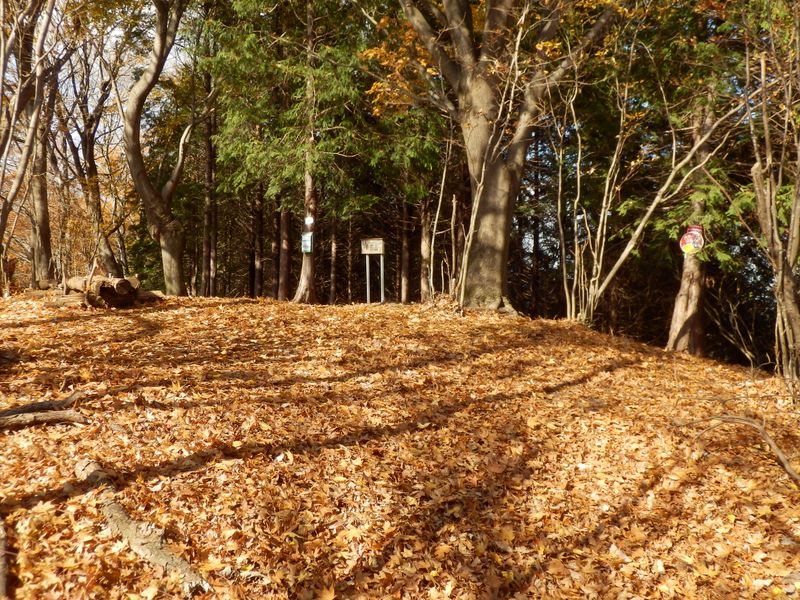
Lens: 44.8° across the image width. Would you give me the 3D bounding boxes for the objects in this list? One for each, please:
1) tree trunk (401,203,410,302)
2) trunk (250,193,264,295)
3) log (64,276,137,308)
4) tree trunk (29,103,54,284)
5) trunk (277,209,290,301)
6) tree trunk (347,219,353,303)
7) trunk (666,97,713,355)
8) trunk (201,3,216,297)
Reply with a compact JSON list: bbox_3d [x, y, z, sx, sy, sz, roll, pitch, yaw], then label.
[{"bbox_3d":[0.107,-0.939,18.800,0.180,1.976,0.180,0,0,0],"label":"tree trunk"},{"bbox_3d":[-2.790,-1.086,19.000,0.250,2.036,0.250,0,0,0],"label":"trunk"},{"bbox_3d":[-4.413,-0.110,14.300,1.061,0.471,0.750,0,0,0],"label":"log"},{"bbox_3d":[-6.464,-1.920,17.500,0.420,3.281,0.380,0,0,0],"label":"tree trunk"},{"bbox_3d":[-2.137,-0.834,17.800,0.240,1.687,0.240,0,0,0],"label":"trunk"},{"bbox_3d":[-1.015,-0.794,19.500,0.100,1.688,0.100,0,0,0],"label":"tree trunk"},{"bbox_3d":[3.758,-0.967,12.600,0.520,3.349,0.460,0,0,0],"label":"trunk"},{"bbox_3d":[-3.650,-2.869,18.500,0.280,5.604,0.280,0,0,0],"label":"trunk"}]

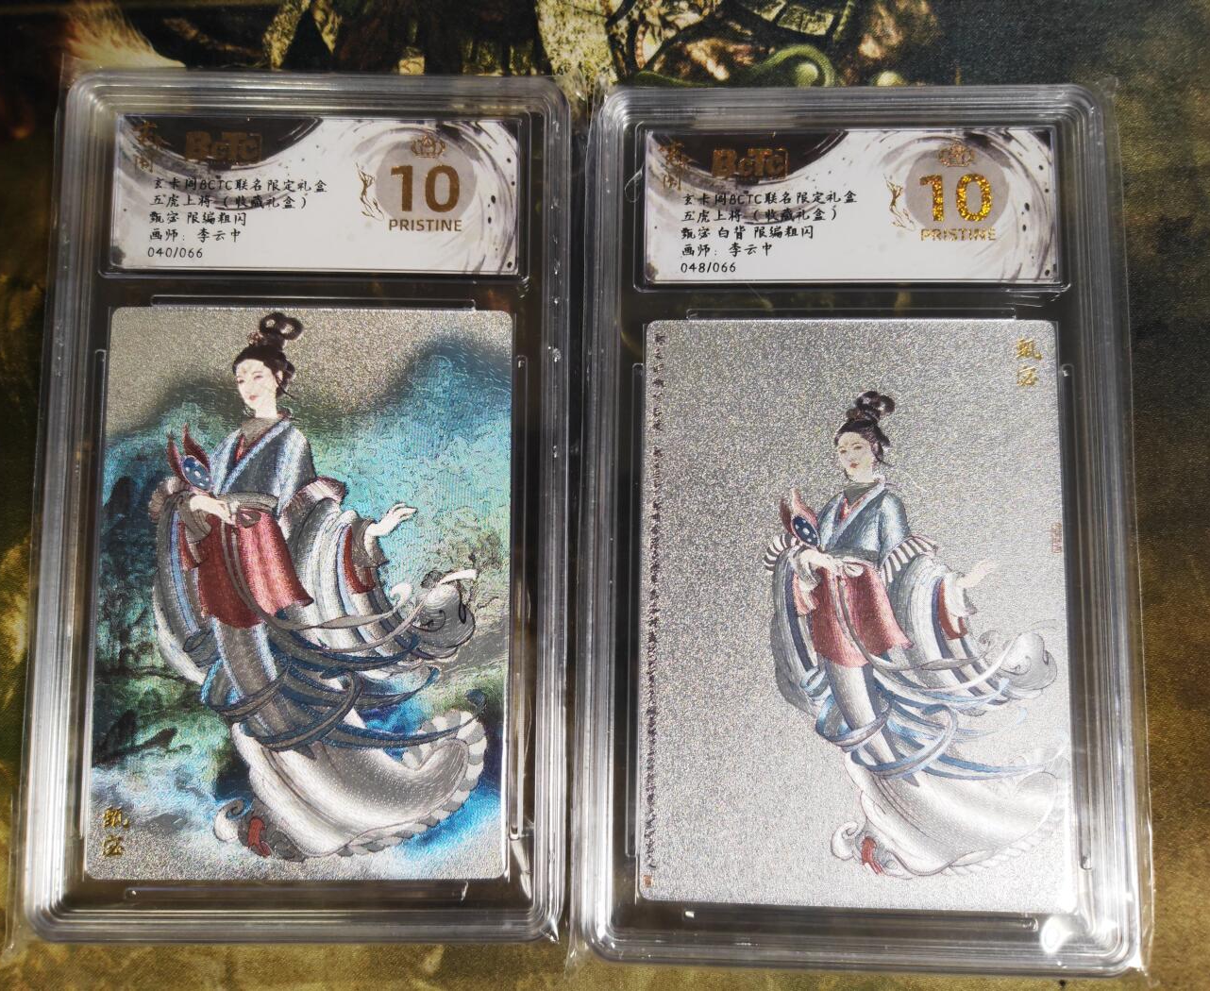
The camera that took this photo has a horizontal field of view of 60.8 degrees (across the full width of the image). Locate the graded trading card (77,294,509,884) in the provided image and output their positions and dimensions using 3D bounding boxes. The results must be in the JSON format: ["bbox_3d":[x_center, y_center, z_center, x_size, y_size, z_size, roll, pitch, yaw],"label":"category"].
[{"bbox_3d":[-0.046,0.014,0.160,0.063,0.001,0.088,0,85,-1],"label":"graded trading card"}]

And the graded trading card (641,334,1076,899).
[{"bbox_3d":[0.037,0.016,0.156,0.063,0.001,0.088,1,84,3],"label":"graded trading card"}]

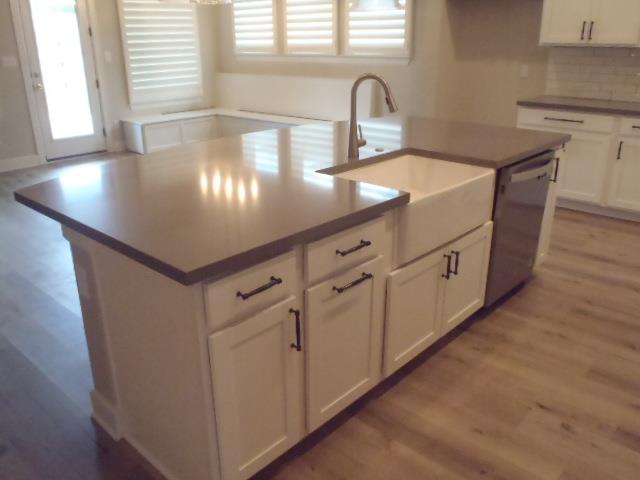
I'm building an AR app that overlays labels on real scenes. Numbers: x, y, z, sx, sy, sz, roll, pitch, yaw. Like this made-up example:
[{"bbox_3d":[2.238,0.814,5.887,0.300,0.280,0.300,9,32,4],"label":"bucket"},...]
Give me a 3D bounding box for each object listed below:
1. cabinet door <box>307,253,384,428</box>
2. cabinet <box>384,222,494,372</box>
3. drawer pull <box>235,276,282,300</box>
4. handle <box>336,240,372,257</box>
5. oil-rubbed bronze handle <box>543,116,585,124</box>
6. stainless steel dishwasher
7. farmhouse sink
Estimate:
[{"bbox_3d":[0.099,0.377,1.918,0.025,0.566,0.418,17,27,40],"label":"cabinet door"},{"bbox_3d":[0.356,0.171,2.586,0.598,0.472,0.891,17,27,41],"label":"cabinet"},{"bbox_3d":[-0.171,0.139,1.505,0.036,0.017,0.144,17,27,41],"label":"drawer pull"},{"bbox_3d":[0.123,0.028,1.793,0.036,0.016,0.147,17,27,41],"label":"handle"},{"bbox_3d":[2.082,-1.020,4.420,0.310,0.016,0.036,14,25,36],"label":"oil-rubbed bronze handle"},{"bbox_3d":[0.890,-0.124,3.032,0.598,0.771,0.592,17,27,41],"label":"stainless steel dishwasher"},{"bbox_3d":[0.392,-0.175,2.436,0.534,0.256,0.820,17,27,41],"label":"farmhouse sink"}]

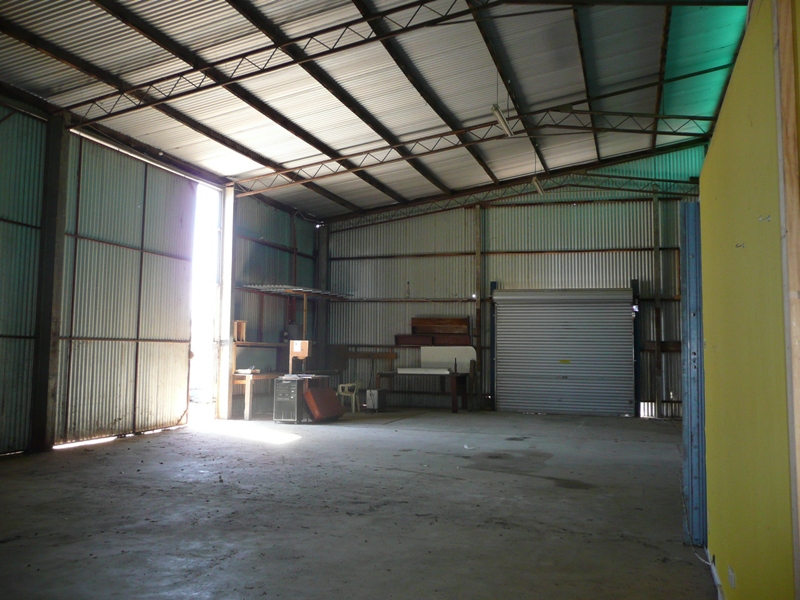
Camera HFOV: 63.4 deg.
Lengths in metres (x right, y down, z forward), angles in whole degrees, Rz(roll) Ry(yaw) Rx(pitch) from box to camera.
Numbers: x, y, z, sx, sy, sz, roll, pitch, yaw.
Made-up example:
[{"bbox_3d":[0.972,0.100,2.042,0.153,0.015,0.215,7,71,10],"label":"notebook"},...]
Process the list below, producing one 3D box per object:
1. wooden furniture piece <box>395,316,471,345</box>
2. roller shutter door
[{"bbox_3d":[0.820,0.782,15.694,1.890,0.690,0.280,-1,-5,18],"label":"wooden furniture piece"},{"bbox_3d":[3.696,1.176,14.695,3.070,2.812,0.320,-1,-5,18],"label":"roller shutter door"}]

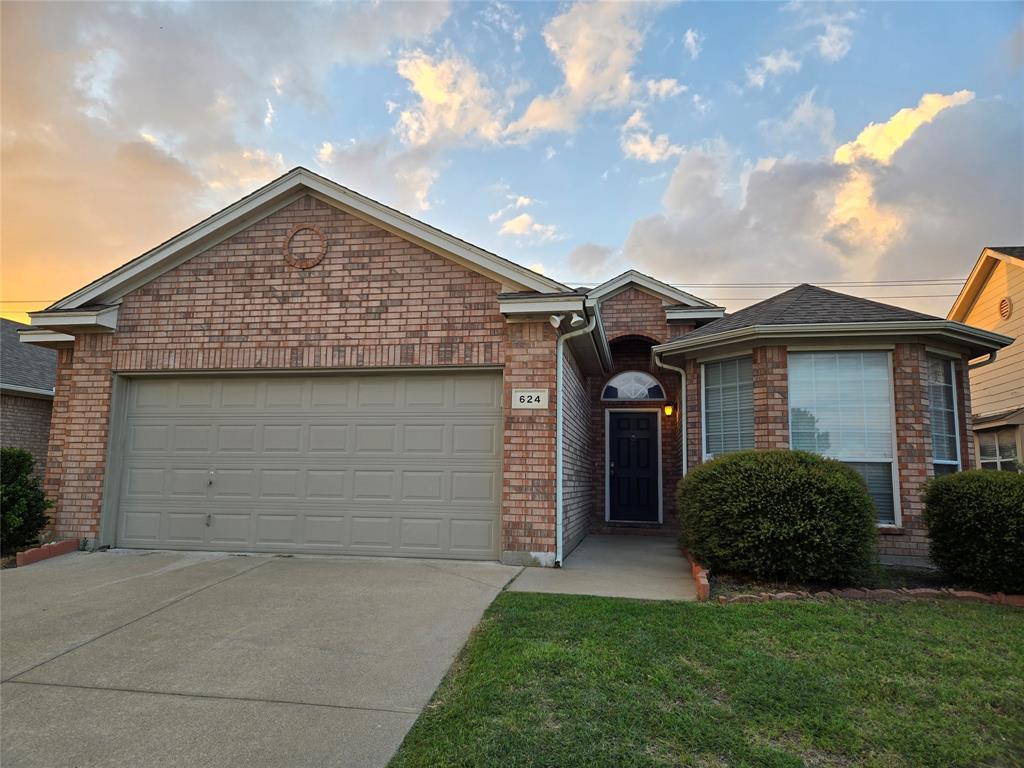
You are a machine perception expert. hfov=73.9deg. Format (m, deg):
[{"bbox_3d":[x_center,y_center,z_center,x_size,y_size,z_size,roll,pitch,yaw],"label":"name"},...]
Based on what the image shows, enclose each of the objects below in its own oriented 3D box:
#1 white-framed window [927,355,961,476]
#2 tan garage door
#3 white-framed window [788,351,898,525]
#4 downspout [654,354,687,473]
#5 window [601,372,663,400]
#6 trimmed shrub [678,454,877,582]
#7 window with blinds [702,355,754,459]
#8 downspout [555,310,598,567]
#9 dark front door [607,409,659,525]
[{"bbox_3d":[5.465,0.705,8.599,0.920,2.120,0.120,6,-10,-34],"label":"white-framed window"},{"bbox_3d":[-2.489,0.931,8.100,4.880,2.130,0.100,-1,-8,11],"label":"tan garage door"},{"bbox_3d":[4.060,0.652,8.327,1.220,2.130,0.120,-1,-8,11],"label":"white-framed window"},{"bbox_3d":[2.236,0.937,9.464,0.399,2.702,0.200,-1,-8,11],"label":"downspout"},{"bbox_3d":[2.305,0.029,12.849,1.220,0.580,0.100,-1,-8,11],"label":"window"},{"bbox_3d":[2.764,1.355,7.237,1.920,1.280,1.700,-1,-8,11],"label":"trimmed shrub"},{"bbox_3d":[2.892,0.724,8.976,0.120,2.120,0.900,6,-10,-34],"label":"window with blinds"},{"bbox_3d":[0.688,0.599,7.294,0.436,2.671,0.260,-1,-8,11],"label":"downspout"},{"bbox_3d":[2.281,1.524,12.676,0.970,2.070,0.100,-1,-8,11],"label":"dark front door"}]

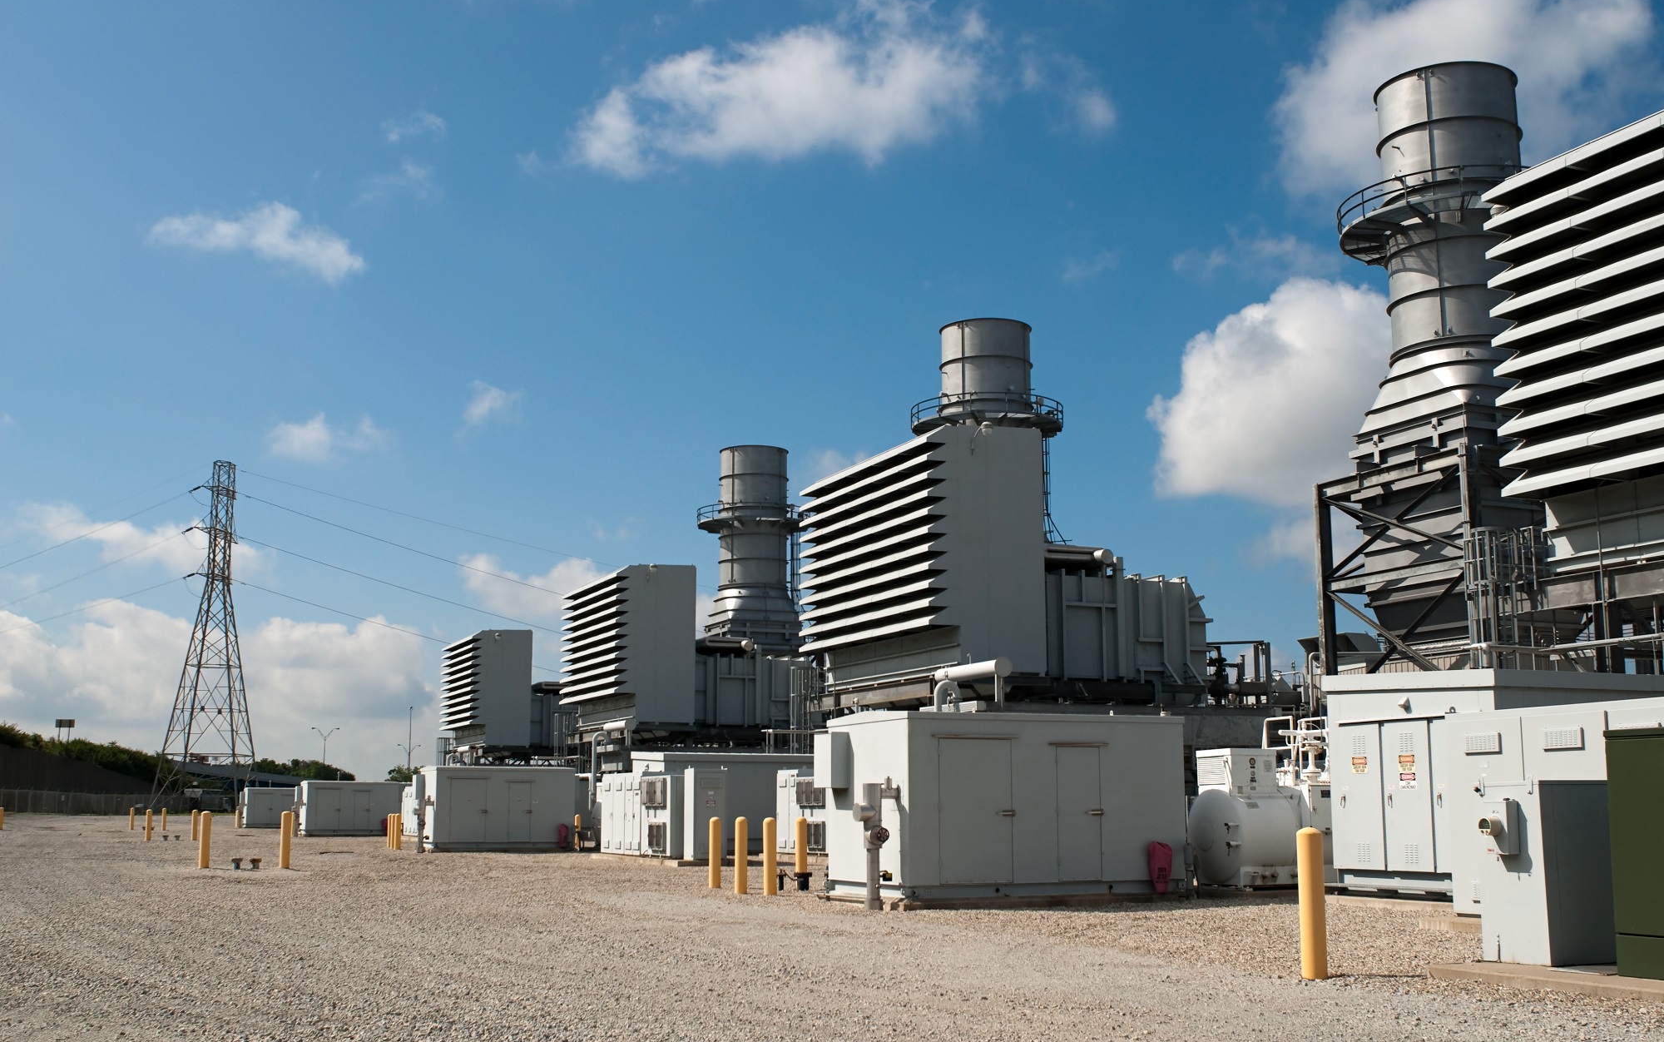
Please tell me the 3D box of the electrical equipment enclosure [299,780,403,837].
[{"bbox_3d":[-26.133,15.626,90.509,4.976,2.823,2.910,4,-11,-24],"label":"electrical equipment enclosure"}]

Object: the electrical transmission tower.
[{"bbox_3d":[-75.180,13.951,203.614,9.800,42.539,10.200,1,-10,-5],"label":"electrical transmission tower"}]

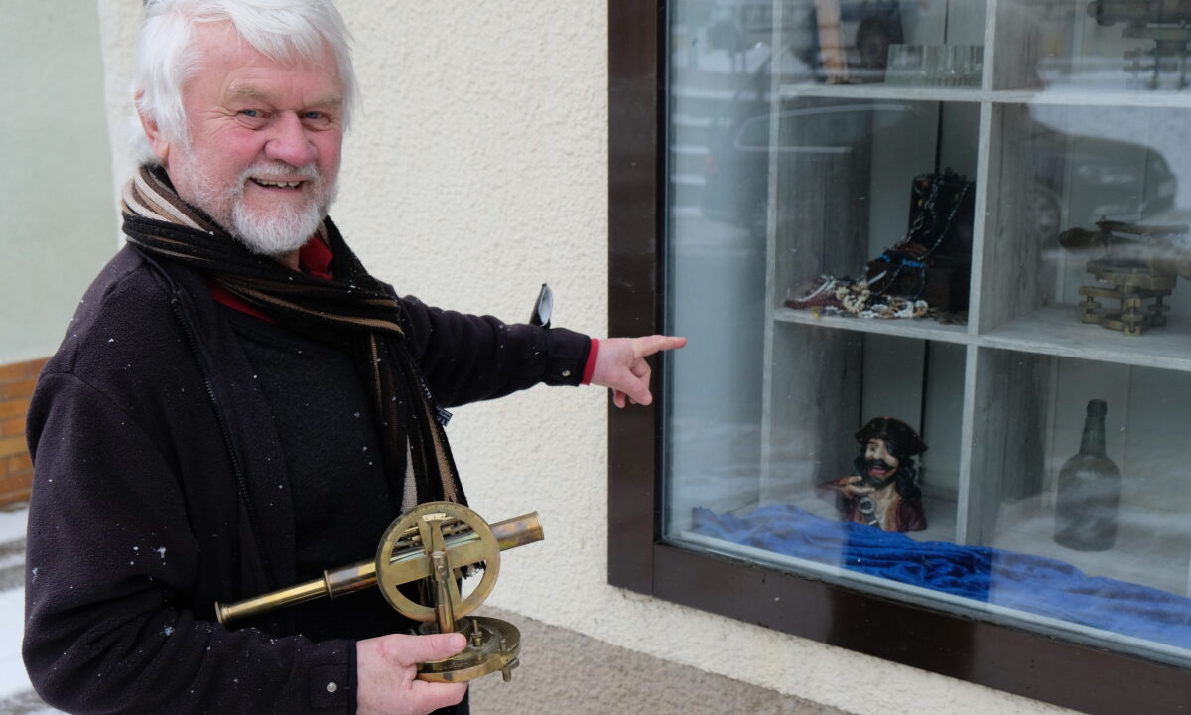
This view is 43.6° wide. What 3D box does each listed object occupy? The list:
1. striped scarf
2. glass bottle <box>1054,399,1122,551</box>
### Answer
[{"bbox_3d":[-0.297,0.004,1.429,0.260,0.360,0.300,-10,16,-38],"label":"striped scarf"},{"bbox_3d":[0.771,0.180,2.321,0.095,0.230,0.095,9,15,35],"label":"glass bottle"}]

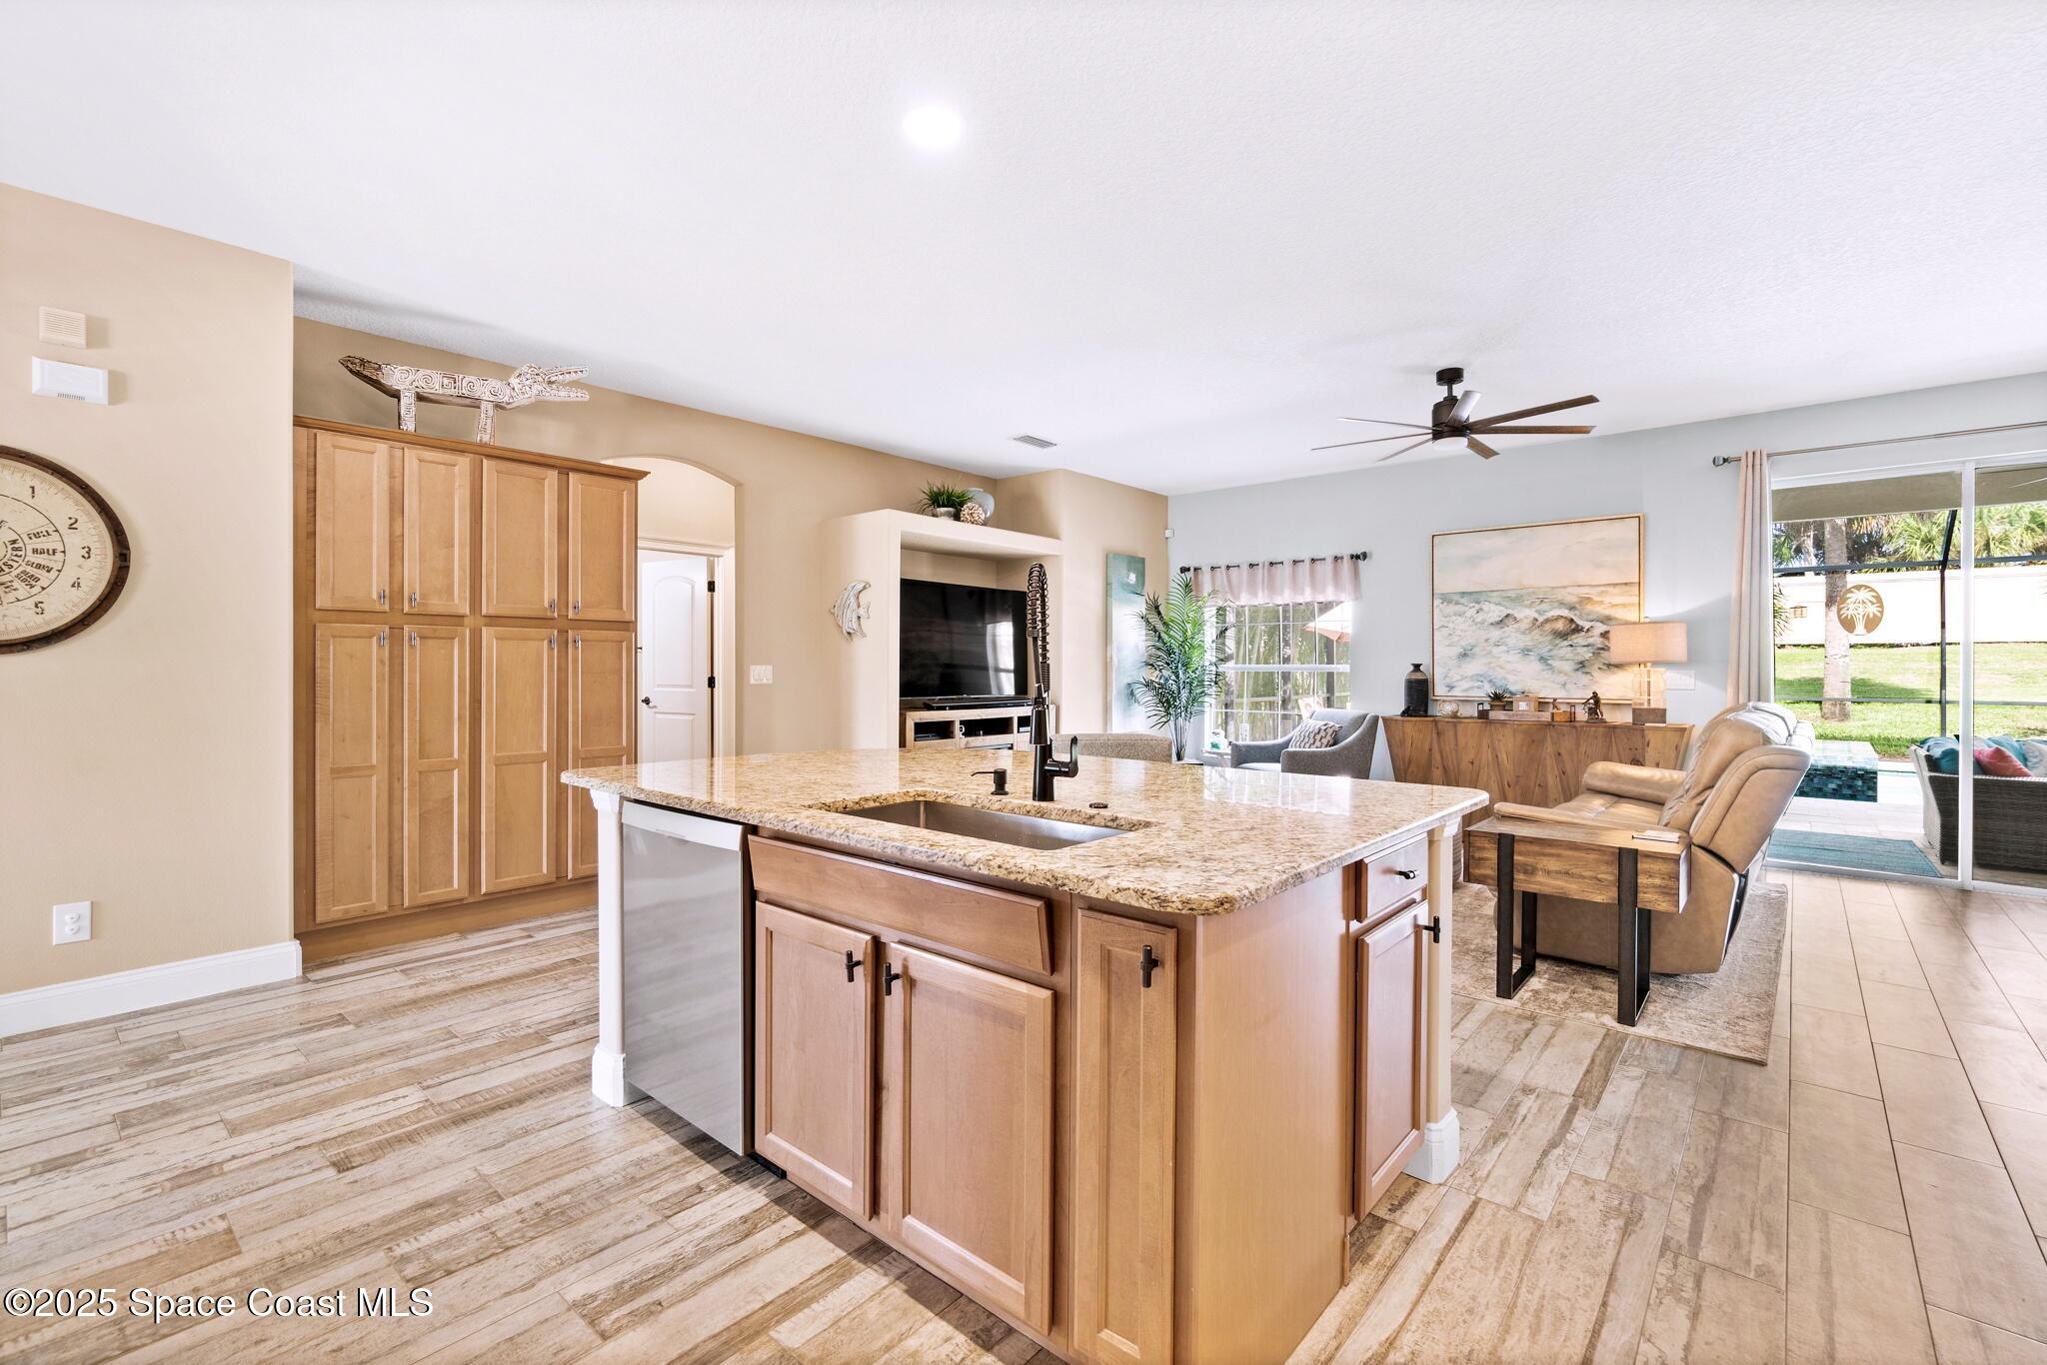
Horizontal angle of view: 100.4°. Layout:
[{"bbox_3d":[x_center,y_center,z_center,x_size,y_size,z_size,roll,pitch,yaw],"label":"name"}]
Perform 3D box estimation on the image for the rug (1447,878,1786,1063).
[{"bbox_3d":[2.494,1.165,4.665,2.460,0.014,3.080,1,2,43],"label":"rug"}]

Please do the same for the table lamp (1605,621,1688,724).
[{"bbox_3d":[3.863,-0.070,5.270,0.390,0.660,0.260,2,2,42],"label":"table lamp"}]

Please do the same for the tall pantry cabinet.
[{"bbox_3d":[-2.665,0.036,4.115,0.610,2.240,1.420,1,2,42],"label":"tall pantry cabinet"}]

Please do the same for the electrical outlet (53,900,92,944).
[{"bbox_3d":[-3.237,0.822,2.905,0.012,0.131,0.087,2,2,42],"label":"electrical outlet"}]

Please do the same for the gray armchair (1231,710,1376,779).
[{"bbox_3d":[2.116,0.687,6.509,0.790,0.890,0.740,0,1,-11],"label":"gray armchair"}]

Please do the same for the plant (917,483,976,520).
[{"bbox_3d":[-0.557,-1.281,6.136,0.380,0.310,0.380,0,1,0],"label":"plant"}]

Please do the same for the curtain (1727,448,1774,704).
[{"bbox_3d":[4.333,-0.118,5.073,0.230,2.510,0.120,2,2,42],"label":"curtain"}]

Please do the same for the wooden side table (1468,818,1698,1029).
[{"bbox_3d":[2.113,0.884,3.267,0.670,0.624,0.440,1,2,41],"label":"wooden side table"}]

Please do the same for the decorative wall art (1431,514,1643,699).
[{"bbox_3d":[3.506,-0.474,5.900,1.280,1.220,0.050,2,2,42],"label":"decorative wall art"}]

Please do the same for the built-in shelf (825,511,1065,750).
[{"bbox_3d":[-0.544,0.001,6.360,0.720,2.240,1.800,1,2,42],"label":"built-in shelf"}]

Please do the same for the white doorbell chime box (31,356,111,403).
[{"bbox_3d":[-3.283,-1.032,2.941,0.050,0.123,0.173,1,1,42],"label":"white doorbell chime box"}]

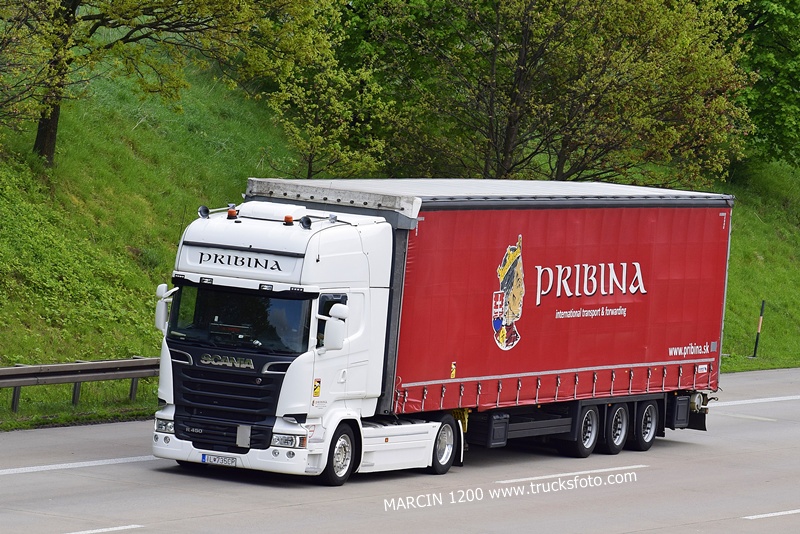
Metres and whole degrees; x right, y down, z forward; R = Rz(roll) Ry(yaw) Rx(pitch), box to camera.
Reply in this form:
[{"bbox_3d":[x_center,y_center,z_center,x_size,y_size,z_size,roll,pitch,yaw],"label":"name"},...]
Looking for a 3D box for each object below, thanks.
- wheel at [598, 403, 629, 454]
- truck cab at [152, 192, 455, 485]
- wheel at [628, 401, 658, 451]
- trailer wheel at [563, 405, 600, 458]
[{"bbox_3d":[3.367,2.526,65.388,0.370,0.930,0.940,6,2,23],"label":"wheel"},{"bbox_3d":[-1.152,0.968,57.110,2.620,3.800,5.540,6,2,23],"label":"truck cab"},{"bbox_3d":[3.903,2.528,66.614,0.370,0.930,0.940,6,2,23],"label":"wheel"},{"bbox_3d":[2.831,2.525,64.162,0.370,0.930,0.940,6,2,23],"label":"trailer wheel"}]

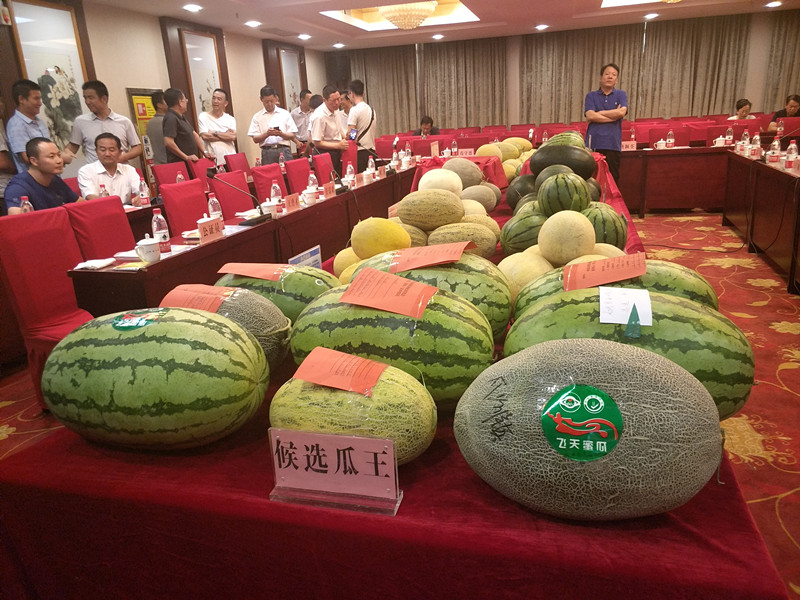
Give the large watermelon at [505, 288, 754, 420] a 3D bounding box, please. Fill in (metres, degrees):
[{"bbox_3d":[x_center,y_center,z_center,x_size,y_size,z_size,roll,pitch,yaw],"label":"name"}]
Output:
[{"bbox_3d":[0.371,0.104,0.981,0.391,0.247,0.237,7,20,30],"label":"large watermelon"}]

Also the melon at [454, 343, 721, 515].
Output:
[{"bbox_3d":[0.250,0.173,0.795,0.342,0.239,0.229,2,18,17],"label":"melon"}]

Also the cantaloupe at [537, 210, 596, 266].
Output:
[{"bbox_3d":[0.465,-0.172,1.615,0.158,0.158,0.158,2,18,18],"label":"cantaloupe"}]

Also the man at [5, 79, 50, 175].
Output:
[{"bbox_3d":[-2.811,-0.874,4.702,0.300,1.710,0.470,-4,18,-2],"label":"man"}]

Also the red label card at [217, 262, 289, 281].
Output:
[{"bbox_3d":[-0.344,-0.070,1.366,0.150,0.012,0.098,4,25,7],"label":"red label card"}]

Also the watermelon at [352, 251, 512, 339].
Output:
[{"bbox_3d":[0.059,0.010,1.315,0.400,0.263,0.253,6,20,29],"label":"watermelon"}]

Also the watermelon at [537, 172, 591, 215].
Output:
[{"bbox_3d":[0.646,-0.406,2.269,0.215,0.190,0.205,3,19,18],"label":"watermelon"}]

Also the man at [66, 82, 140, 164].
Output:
[{"bbox_3d":[-2.425,-1.012,4.994,0.580,1.670,0.380,-11,20,-24],"label":"man"}]

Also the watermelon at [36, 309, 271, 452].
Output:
[{"bbox_3d":[-0.427,0.138,1.015,0.410,0.252,0.242,0,18,11],"label":"watermelon"}]

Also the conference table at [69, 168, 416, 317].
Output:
[{"bbox_3d":[-0.489,-0.458,4.444,0.380,0.750,4.500,3,19,18],"label":"conference table"}]

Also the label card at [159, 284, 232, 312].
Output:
[{"bbox_3d":[-0.447,-0.001,1.261,0.165,0.030,0.100,4,47,17],"label":"label card"}]

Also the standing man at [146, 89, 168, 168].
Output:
[{"bbox_3d":[-2.503,-1.410,6.344,0.300,1.680,0.500,-16,21,-35],"label":"standing man"}]

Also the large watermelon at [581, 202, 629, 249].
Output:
[{"bbox_3d":[0.722,-0.243,2.080,0.198,0.195,0.198,3,19,18],"label":"large watermelon"}]

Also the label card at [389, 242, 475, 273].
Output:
[{"bbox_3d":[0.063,-0.092,1.208,0.152,0.025,0.105,-8,35,0],"label":"label card"}]

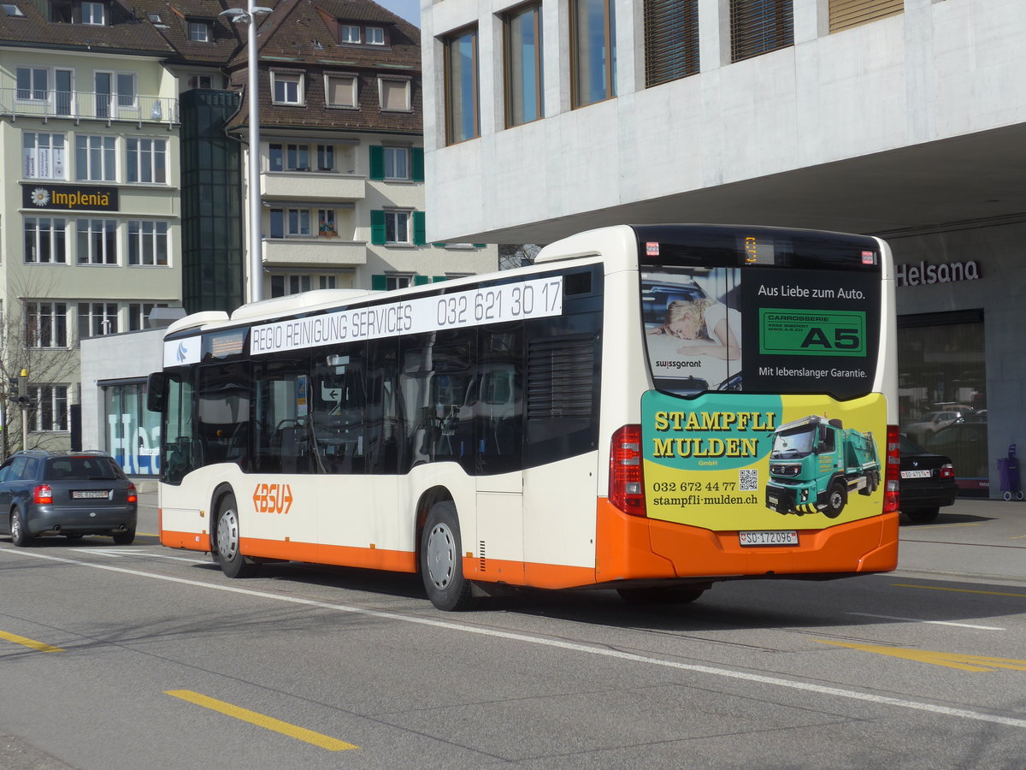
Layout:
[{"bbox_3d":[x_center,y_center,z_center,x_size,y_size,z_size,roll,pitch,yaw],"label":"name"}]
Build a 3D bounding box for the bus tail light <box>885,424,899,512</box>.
[{"bbox_3d":[2.927,0.664,18.523,0.225,0.690,0.210,1,-2,-25],"label":"bus tail light"}]

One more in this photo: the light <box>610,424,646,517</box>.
[{"bbox_3d":[0.849,0.635,17.551,0.225,0.690,0.210,1,-2,-25],"label":"light"}]

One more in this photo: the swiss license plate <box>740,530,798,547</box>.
[{"bbox_3d":[1.935,1.157,17.922,0.500,0.110,0.020,1,-16,-25],"label":"swiss license plate"}]

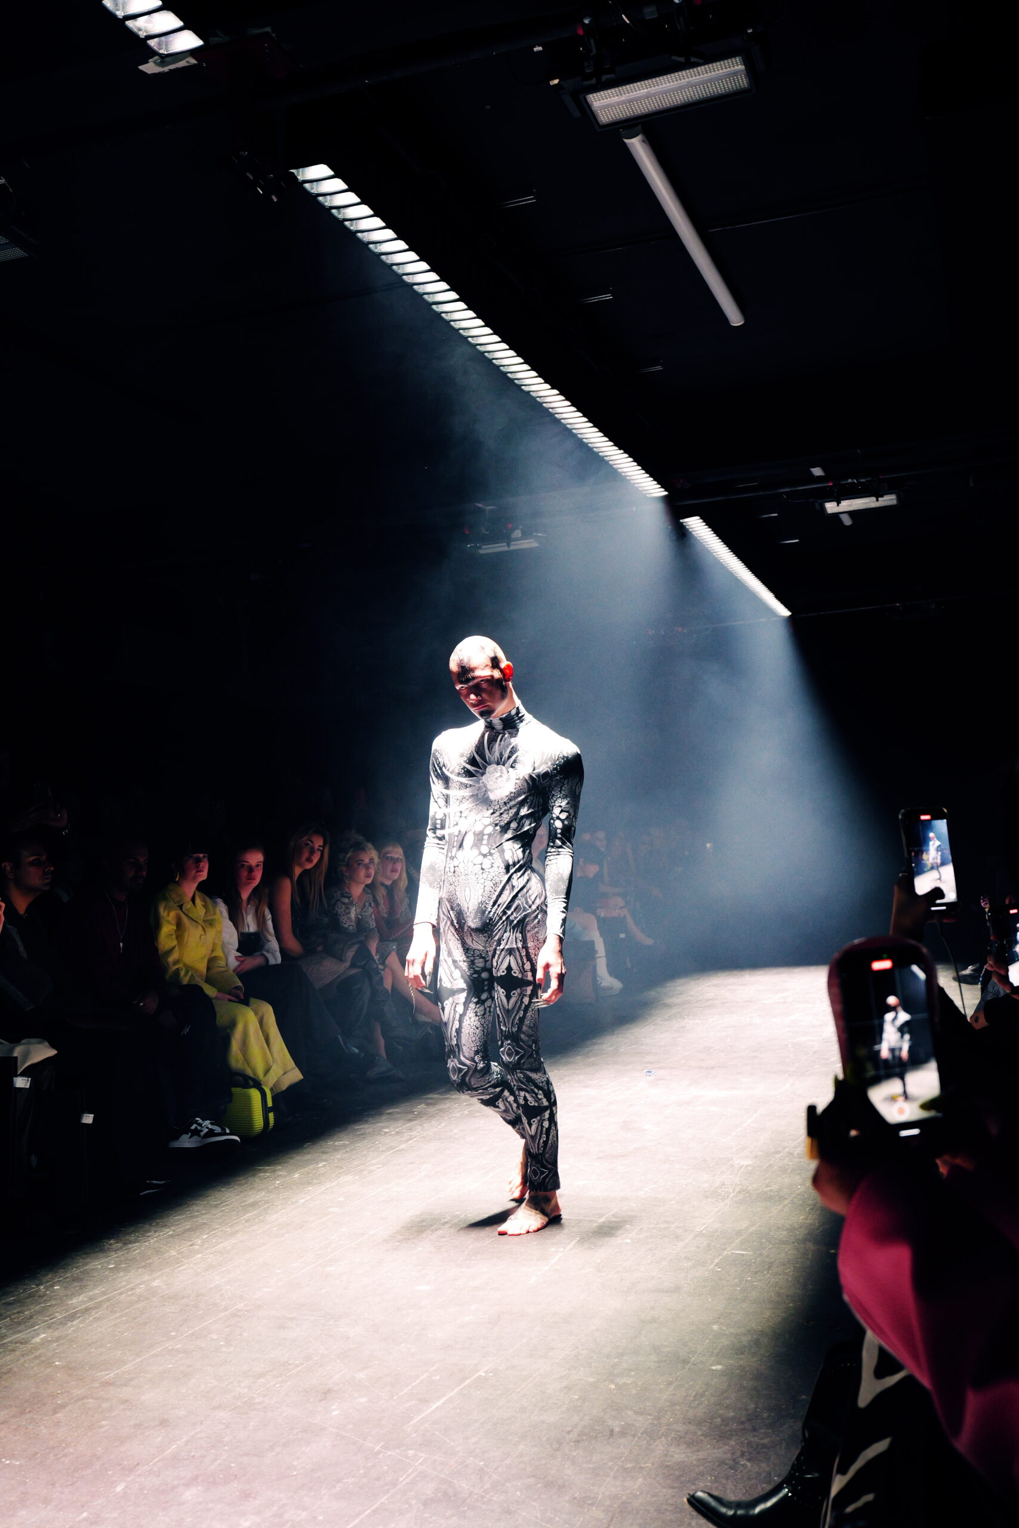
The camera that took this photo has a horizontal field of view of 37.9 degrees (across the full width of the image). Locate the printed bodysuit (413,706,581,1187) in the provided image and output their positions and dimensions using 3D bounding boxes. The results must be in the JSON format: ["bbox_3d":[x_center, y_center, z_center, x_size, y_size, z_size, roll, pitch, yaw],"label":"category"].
[{"bbox_3d":[-0.007,0.583,4.696,0.550,1.530,0.450,-5,-4,19],"label":"printed bodysuit"}]

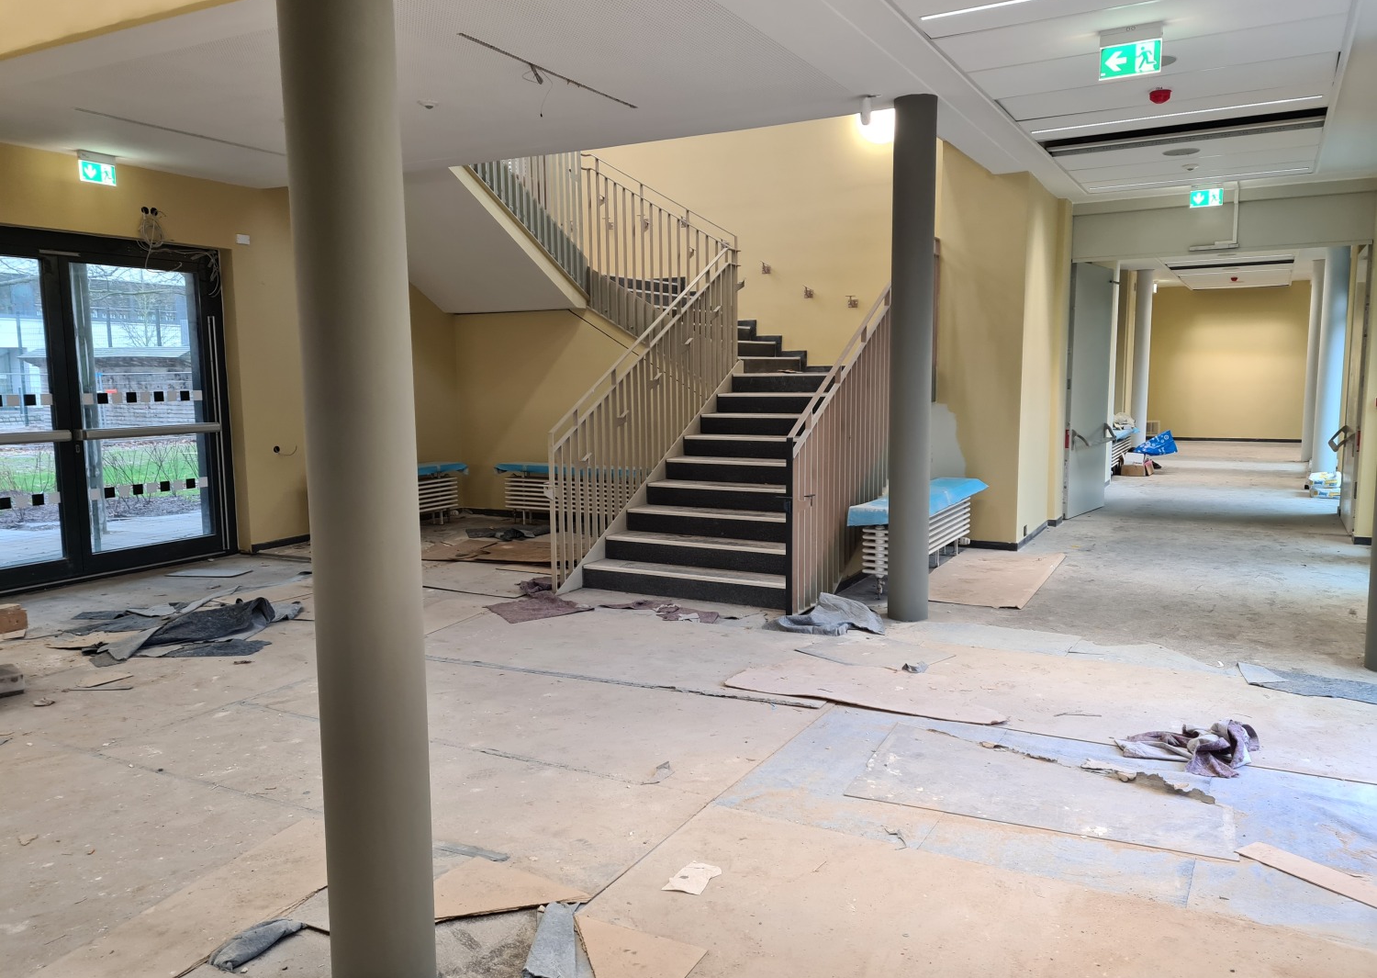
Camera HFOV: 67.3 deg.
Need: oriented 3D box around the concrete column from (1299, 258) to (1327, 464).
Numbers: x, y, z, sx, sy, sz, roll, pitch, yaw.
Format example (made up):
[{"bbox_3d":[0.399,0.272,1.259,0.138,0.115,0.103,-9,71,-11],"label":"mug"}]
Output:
[{"bbox_3d":[9.721,-1.974,16.006,0.243,3.085,0.243,3,8,29],"label":"concrete column"}]

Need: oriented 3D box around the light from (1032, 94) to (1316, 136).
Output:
[{"bbox_3d":[3.018,-2.364,6.505,1.655,0.050,0.060,3,8,29],"label":"light"}]

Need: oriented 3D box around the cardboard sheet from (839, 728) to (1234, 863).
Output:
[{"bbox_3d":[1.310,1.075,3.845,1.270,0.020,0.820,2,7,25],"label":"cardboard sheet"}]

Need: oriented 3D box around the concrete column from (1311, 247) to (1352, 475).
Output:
[{"bbox_3d":[7.551,-1.500,12.131,0.243,3.085,0.243,3,8,29],"label":"concrete column"}]

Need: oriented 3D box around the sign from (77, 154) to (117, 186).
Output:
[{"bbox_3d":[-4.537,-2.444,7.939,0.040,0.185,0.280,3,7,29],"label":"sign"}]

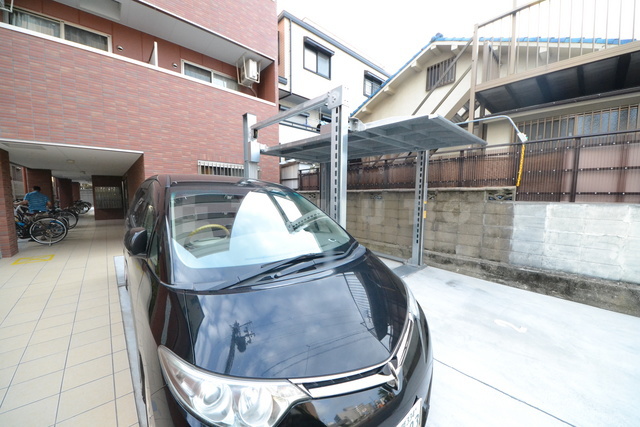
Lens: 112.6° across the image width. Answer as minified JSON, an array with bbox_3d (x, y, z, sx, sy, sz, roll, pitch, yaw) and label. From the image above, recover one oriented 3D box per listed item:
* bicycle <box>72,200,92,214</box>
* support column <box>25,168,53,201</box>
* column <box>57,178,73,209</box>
[{"bbox_3d":[-15.197,-0.417,13.111,1.720,1.020,0.580,-1,6,-8],"label":"bicycle"},{"bbox_3d":[-11.591,-0.660,8.894,0.609,2.349,0.609,6,8,44],"label":"support column"},{"bbox_3d":[-18.207,-1.332,15.365,0.609,2.349,0.609,6,8,44],"label":"column"}]

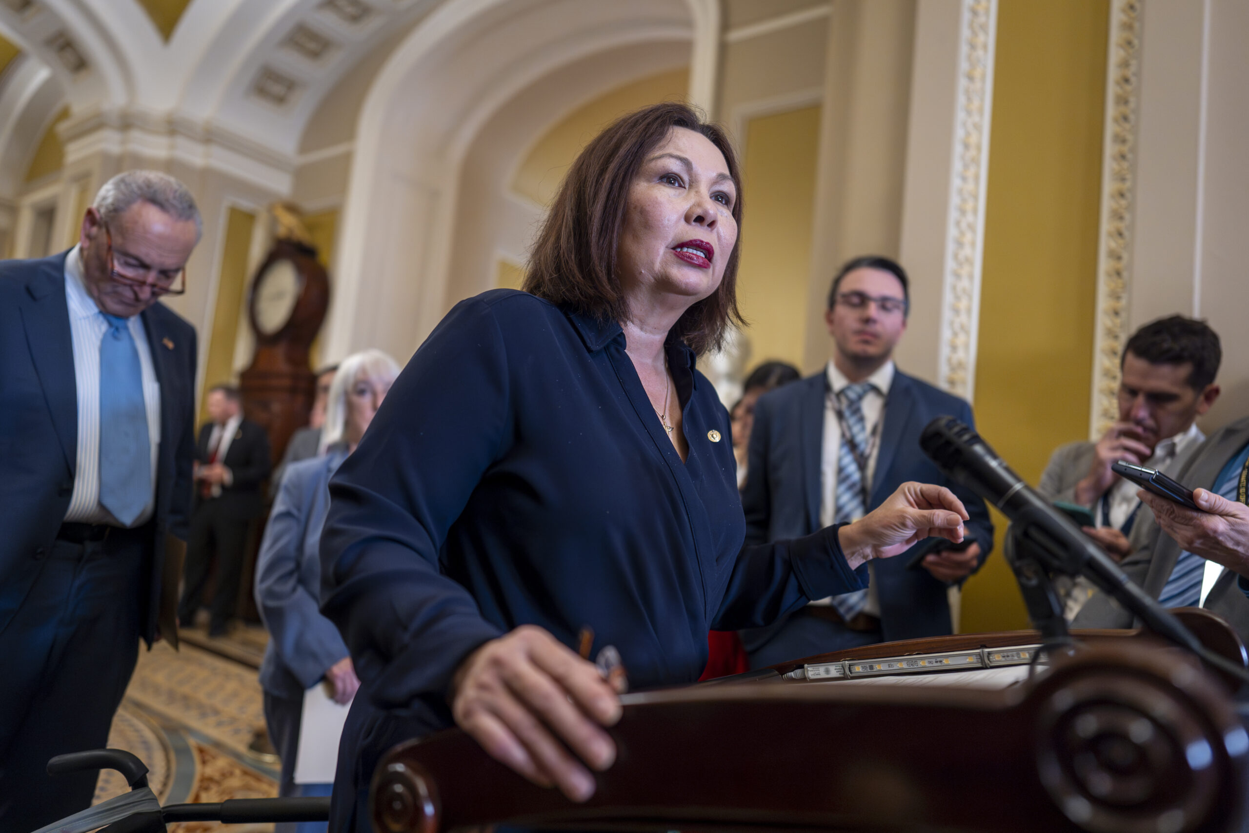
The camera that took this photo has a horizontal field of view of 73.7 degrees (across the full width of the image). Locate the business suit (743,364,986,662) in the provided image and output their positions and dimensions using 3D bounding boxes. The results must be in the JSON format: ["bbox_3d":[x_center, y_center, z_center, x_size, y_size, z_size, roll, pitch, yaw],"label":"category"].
[{"bbox_3d":[0.453,0.698,1.730,0.530,1.530,0.350,4,-6,17],"label":"business suit"}]

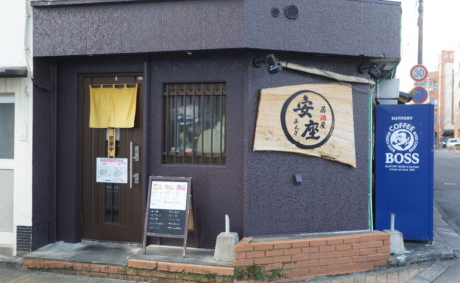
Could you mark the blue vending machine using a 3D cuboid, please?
[{"bbox_3d":[2.405,0.420,7.067,0.725,1.820,1.050,0,1,12],"label":"blue vending machine"}]

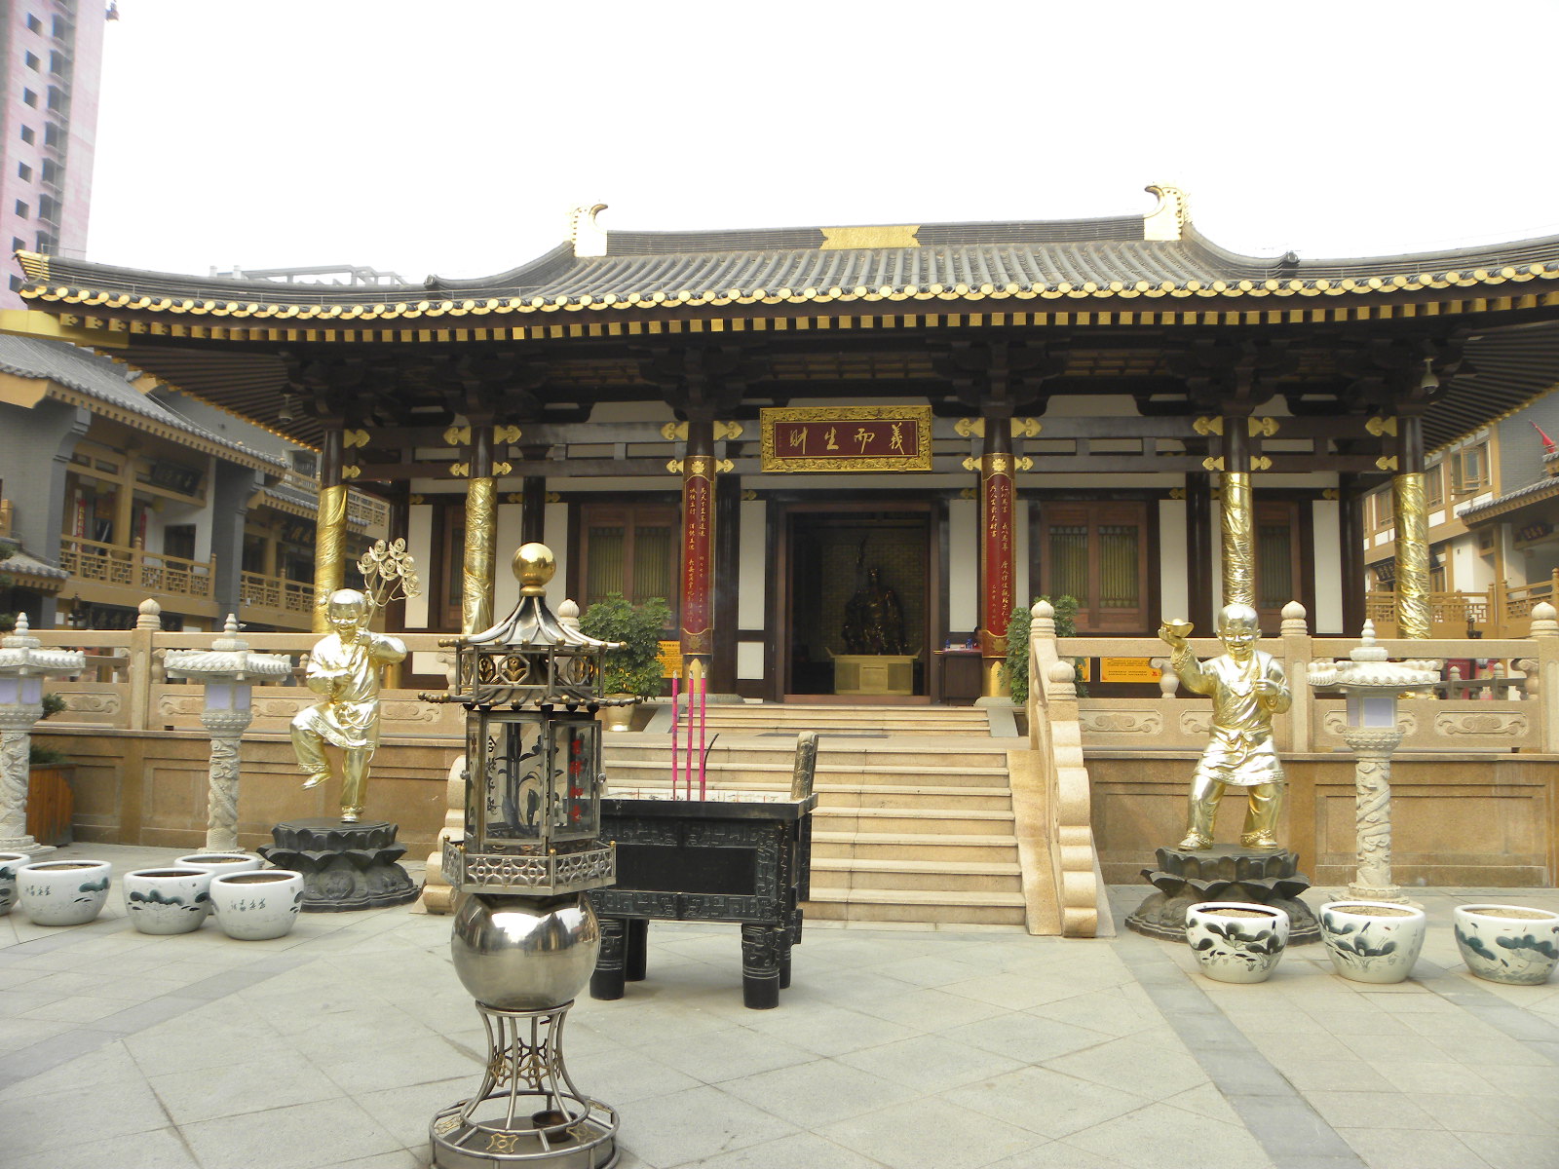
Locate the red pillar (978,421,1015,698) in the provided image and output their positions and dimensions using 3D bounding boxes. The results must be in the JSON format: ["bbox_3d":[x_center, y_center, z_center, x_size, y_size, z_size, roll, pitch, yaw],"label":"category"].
[{"bbox_3d":[2.897,-0.350,15.516,0.439,3.743,0.439,0,-5,5],"label":"red pillar"}]

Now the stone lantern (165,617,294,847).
[{"bbox_3d":[-4.746,1.357,10.084,0.680,2.160,0.680,0,-6,7],"label":"stone lantern"}]

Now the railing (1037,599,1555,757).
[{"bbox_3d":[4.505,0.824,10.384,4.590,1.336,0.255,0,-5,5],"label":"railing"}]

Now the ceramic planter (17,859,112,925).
[{"bbox_3d":[-4.783,2.063,7.832,0.551,0.373,0.551,0,-5,5],"label":"ceramic planter"}]

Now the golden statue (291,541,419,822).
[{"bbox_3d":[-3.278,0.750,9.002,0.918,2.183,0.632,0,-5,5],"label":"golden statue"}]

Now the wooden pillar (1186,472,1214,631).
[{"bbox_3d":[6.223,-0.017,17.359,0.388,3.570,0.388,0,-5,5],"label":"wooden pillar"}]

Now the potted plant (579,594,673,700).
[{"bbox_3d":[-1.970,1.015,15.035,1.170,1.770,1.100,0,-6,7],"label":"potted plant"}]

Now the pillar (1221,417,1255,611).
[{"bbox_3d":[6.144,-0.313,15.665,0.440,3.980,0.440,0,-6,7],"label":"pillar"}]

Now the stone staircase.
[{"bbox_3d":[0.354,1.961,11.863,3.650,1.420,7.500,0,-6,7],"label":"stone staircase"}]

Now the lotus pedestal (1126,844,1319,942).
[{"bbox_3d":[3.075,2.132,8.174,1.265,0.508,1.265,0,-5,5],"label":"lotus pedestal"}]

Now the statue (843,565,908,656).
[{"bbox_3d":[1.952,0.544,23.906,1.293,1.820,1.050,0,-6,7],"label":"statue"}]

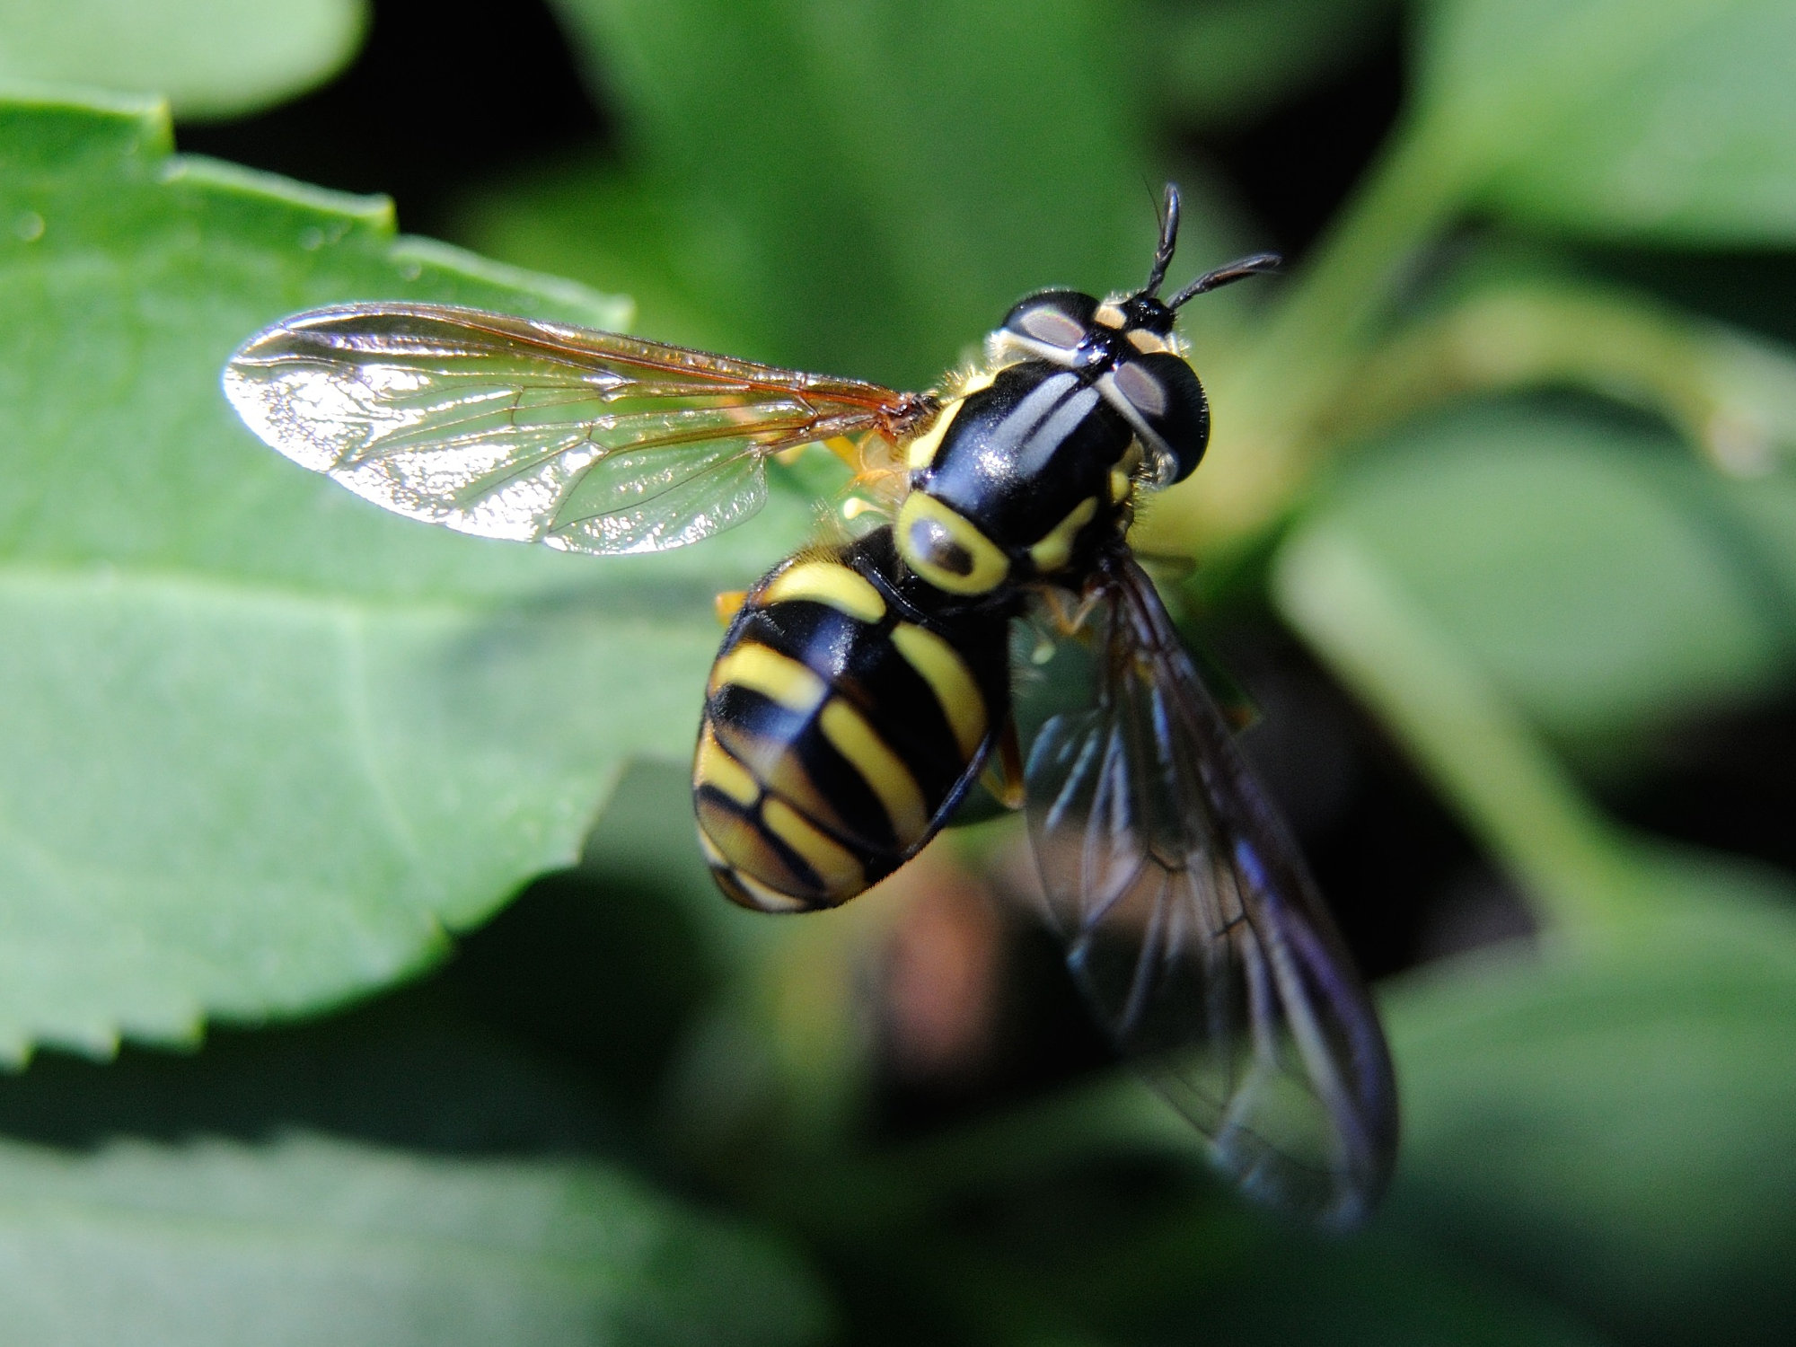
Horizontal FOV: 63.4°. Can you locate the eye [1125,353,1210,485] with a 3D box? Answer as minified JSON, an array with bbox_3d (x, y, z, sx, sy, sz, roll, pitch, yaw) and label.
[{"bbox_3d":[0.004,-0.004,0.023,0.001,0.002,0.002,-33,77,5],"label":"eye"}]

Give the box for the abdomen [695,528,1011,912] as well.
[{"bbox_3d":[-0.001,0.001,0.023,0.004,0.003,0.006,33,89,14],"label":"abdomen"}]

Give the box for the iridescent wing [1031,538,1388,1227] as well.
[{"bbox_3d":[0.005,0.004,0.022,0.004,0.001,0.011,-24,86,0],"label":"iridescent wing"}]

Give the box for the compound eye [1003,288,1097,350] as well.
[{"bbox_3d":[0.002,-0.006,0.024,0.002,0.002,0.001,-10,80,10],"label":"compound eye"}]

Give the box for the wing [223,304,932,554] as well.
[{"bbox_3d":[-0.005,-0.004,0.023,0.011,0.001,0.004,7,84,2],"label":"wing"}]

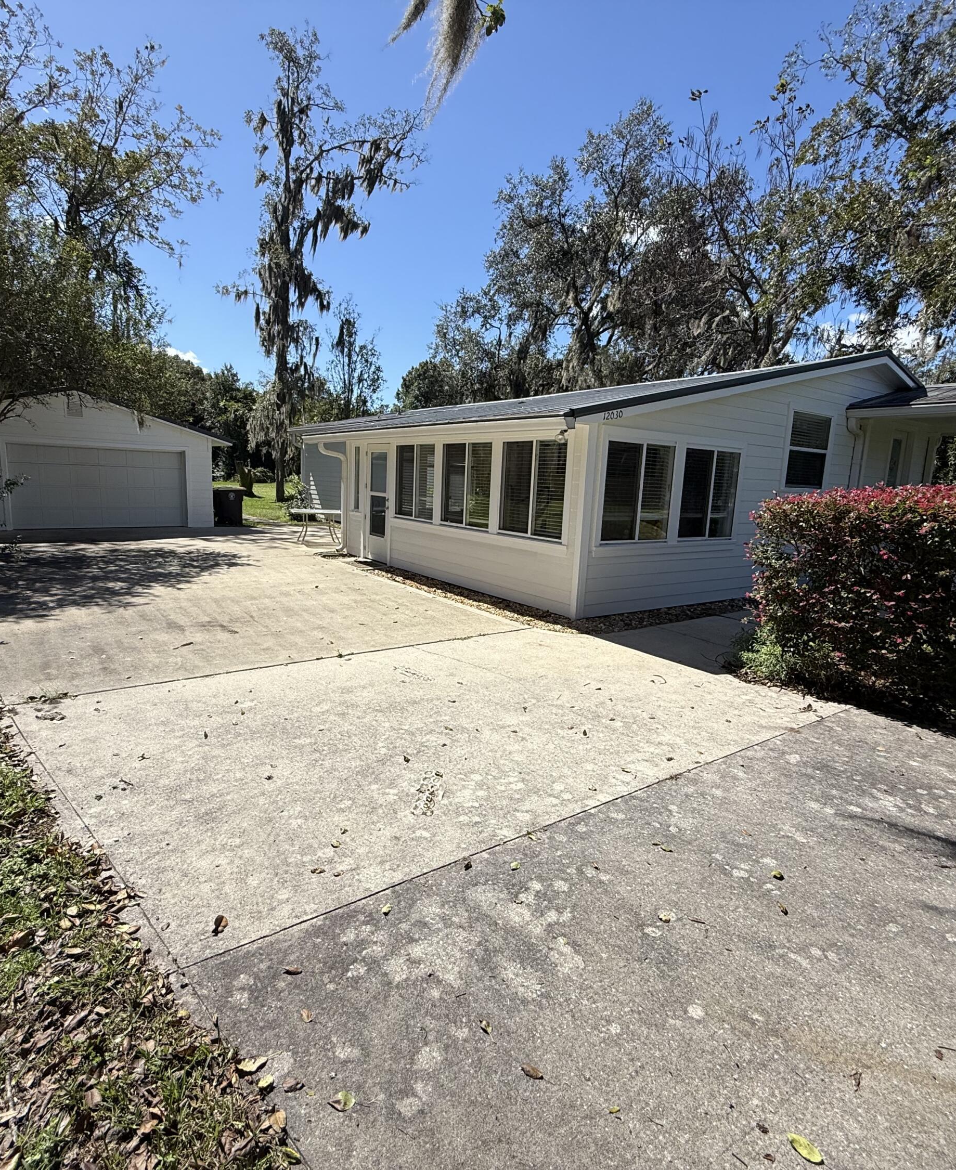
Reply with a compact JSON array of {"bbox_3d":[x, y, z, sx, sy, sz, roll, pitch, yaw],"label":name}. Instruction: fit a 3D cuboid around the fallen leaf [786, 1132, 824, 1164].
[{"bbox_3d":[0.821,1.413,1.586,0.043,0.014,0.085,-4,12,-35],"label":"fallen leaf"}]

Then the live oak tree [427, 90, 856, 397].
[{"bbox_3d":[6.773,-12.088,28.701,17.500,18.000,15.000,4,10,11],"label":"live oak tree"}]

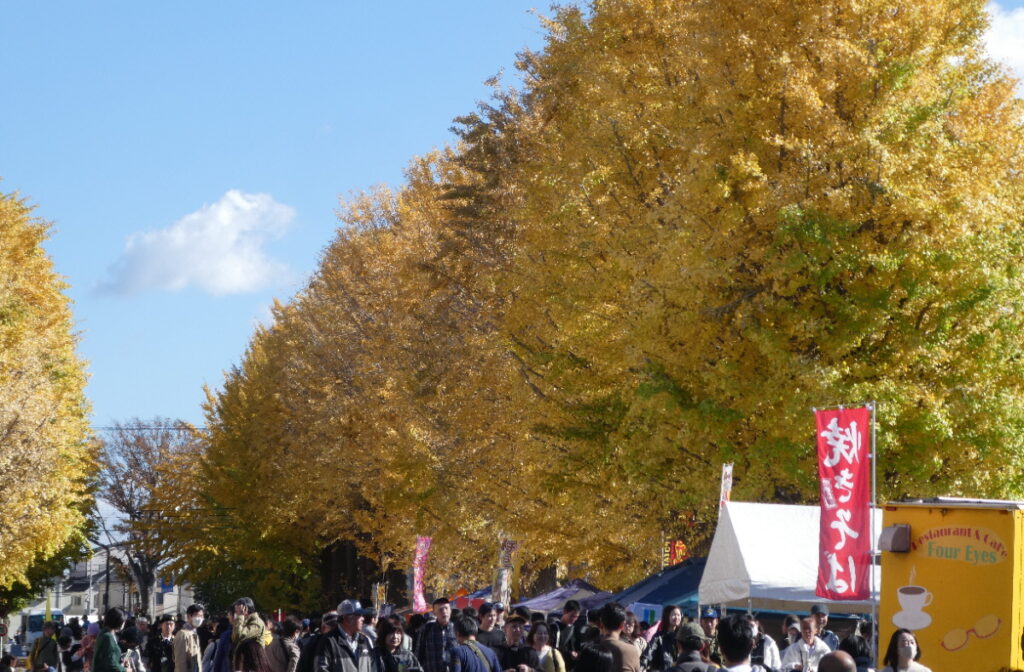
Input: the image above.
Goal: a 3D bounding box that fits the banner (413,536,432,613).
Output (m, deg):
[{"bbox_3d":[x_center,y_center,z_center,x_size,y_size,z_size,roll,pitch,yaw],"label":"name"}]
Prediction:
[{"bbox_3d":[-2.135,5.657,87.000,0.100,1.820,0.550,-4,-6,41],"label":"banner"}]

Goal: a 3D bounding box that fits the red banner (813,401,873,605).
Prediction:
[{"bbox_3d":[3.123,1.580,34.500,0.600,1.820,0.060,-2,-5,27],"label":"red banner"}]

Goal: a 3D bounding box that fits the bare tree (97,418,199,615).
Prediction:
[{"bbox_3d":[-19.765,10.823,200.000,6.800,12.800,6.800,0,-4,0],"label":"bare tree"}]

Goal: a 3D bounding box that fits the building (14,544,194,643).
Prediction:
[{"bbox_3d":[-29.995,18.954,270.000,13.200,7.200,9.500,0,-4,-6],"label":"building"}]

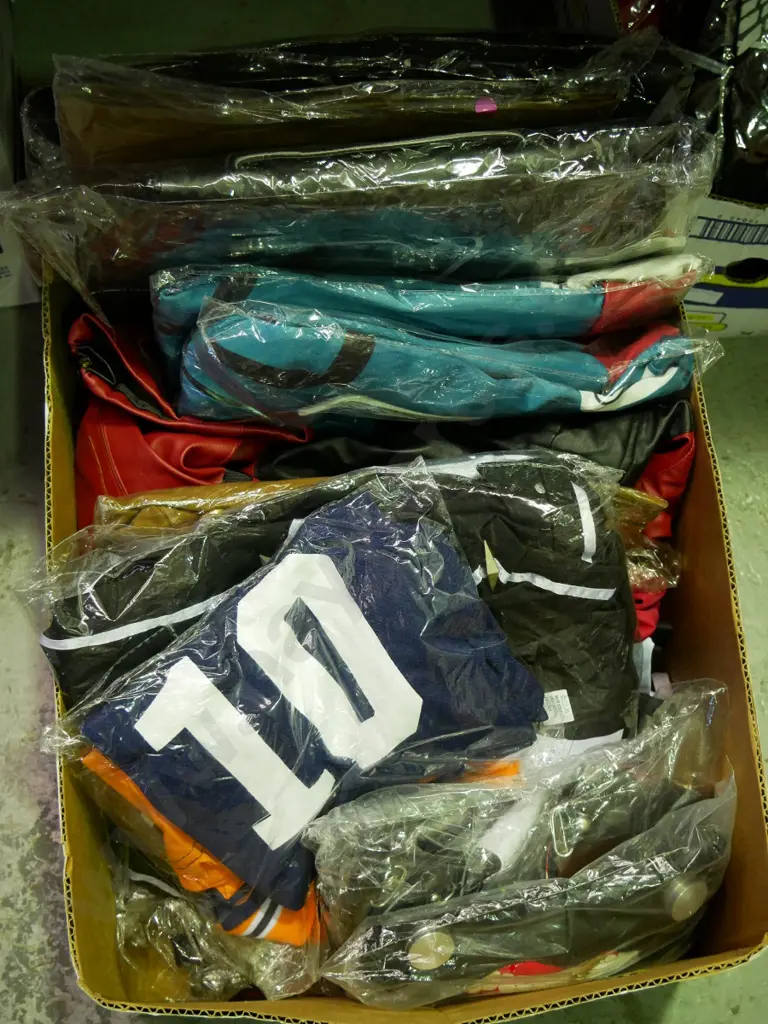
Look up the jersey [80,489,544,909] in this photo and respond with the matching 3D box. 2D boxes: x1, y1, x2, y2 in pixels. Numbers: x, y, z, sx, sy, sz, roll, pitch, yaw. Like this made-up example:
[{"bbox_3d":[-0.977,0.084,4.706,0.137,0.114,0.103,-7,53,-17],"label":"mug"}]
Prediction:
[{"bbox_3d":[-0.043,0.112,0.820,0.250,0.055,0.178,-38,81,-4],"label":"jersey"}]

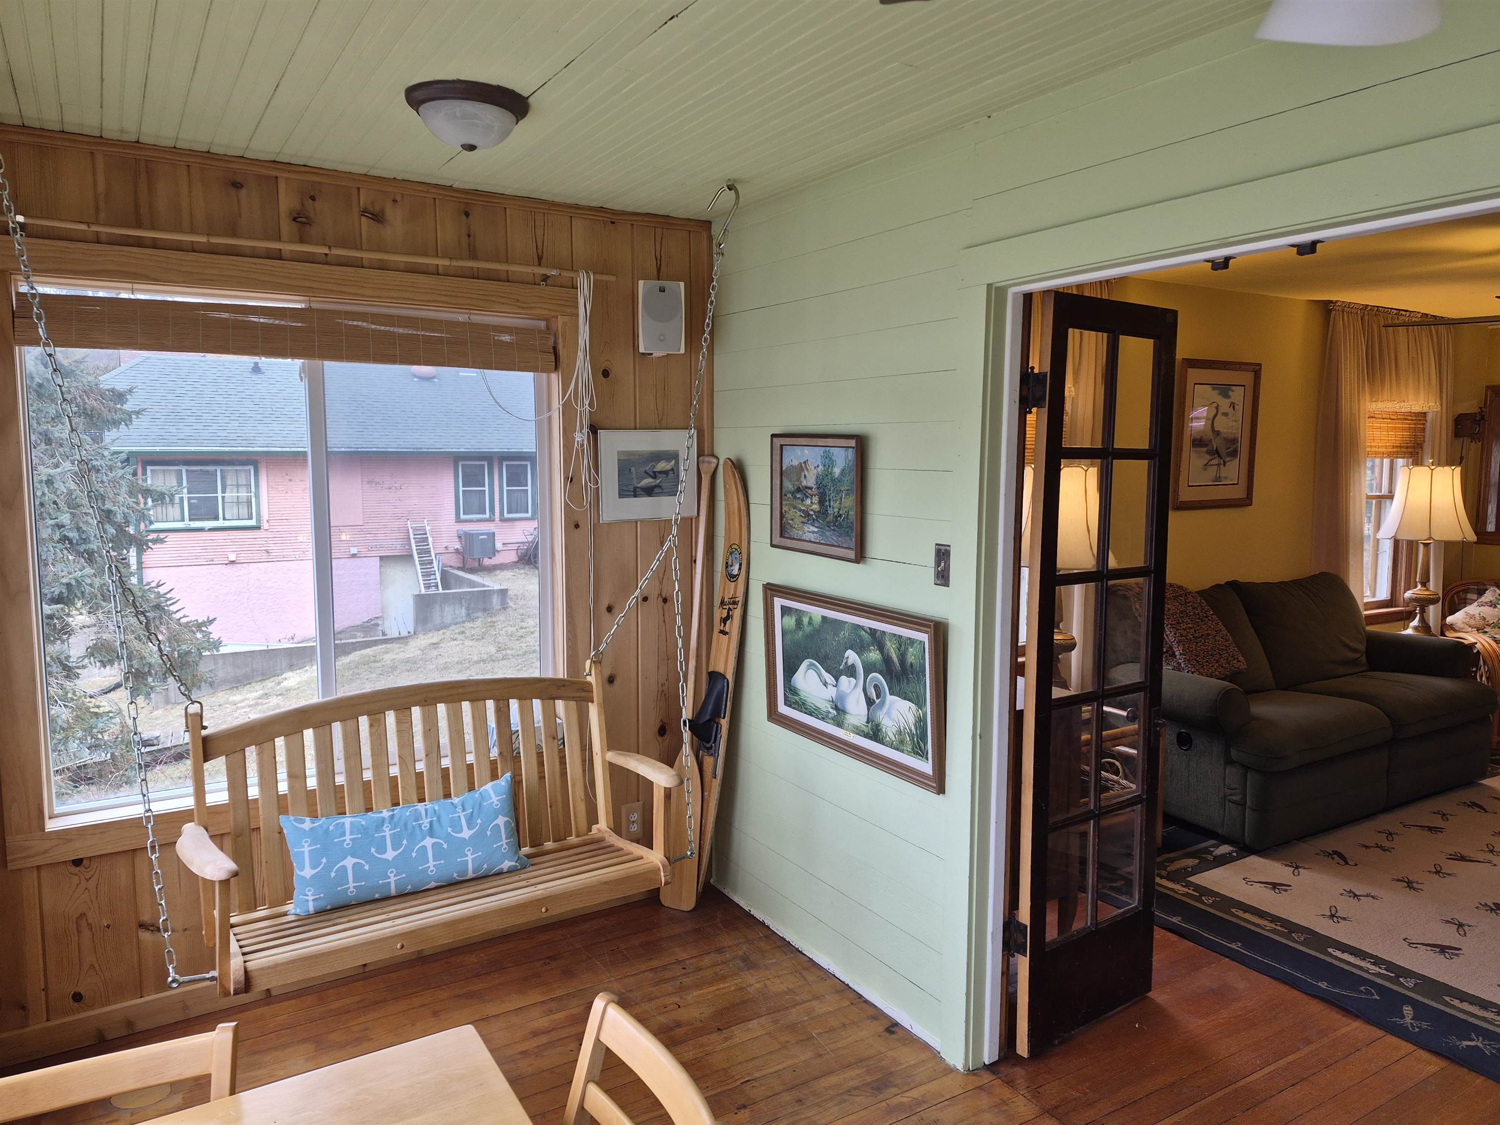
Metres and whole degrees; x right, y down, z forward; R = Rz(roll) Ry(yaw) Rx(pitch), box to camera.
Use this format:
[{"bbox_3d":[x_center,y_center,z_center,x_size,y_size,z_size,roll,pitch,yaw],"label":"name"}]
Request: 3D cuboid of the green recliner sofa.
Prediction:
[{"bbox_3d":[2.700,0.616,4.840,1.900,0.990,0.920,-3,7,-29],"label":"green recliner sofa"}]

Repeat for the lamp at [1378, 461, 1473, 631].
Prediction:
[{"bbox_3d":[3.698,-0.080,5.438,0.540,0.950,0.540,-3,7,-30],"label":"lamp"}]

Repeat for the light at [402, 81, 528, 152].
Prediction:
[{"bbox_3d":[-0.654,-1.013,2.321,0.282,0.112,0.282,-4,7,-33],"label":"light"}]

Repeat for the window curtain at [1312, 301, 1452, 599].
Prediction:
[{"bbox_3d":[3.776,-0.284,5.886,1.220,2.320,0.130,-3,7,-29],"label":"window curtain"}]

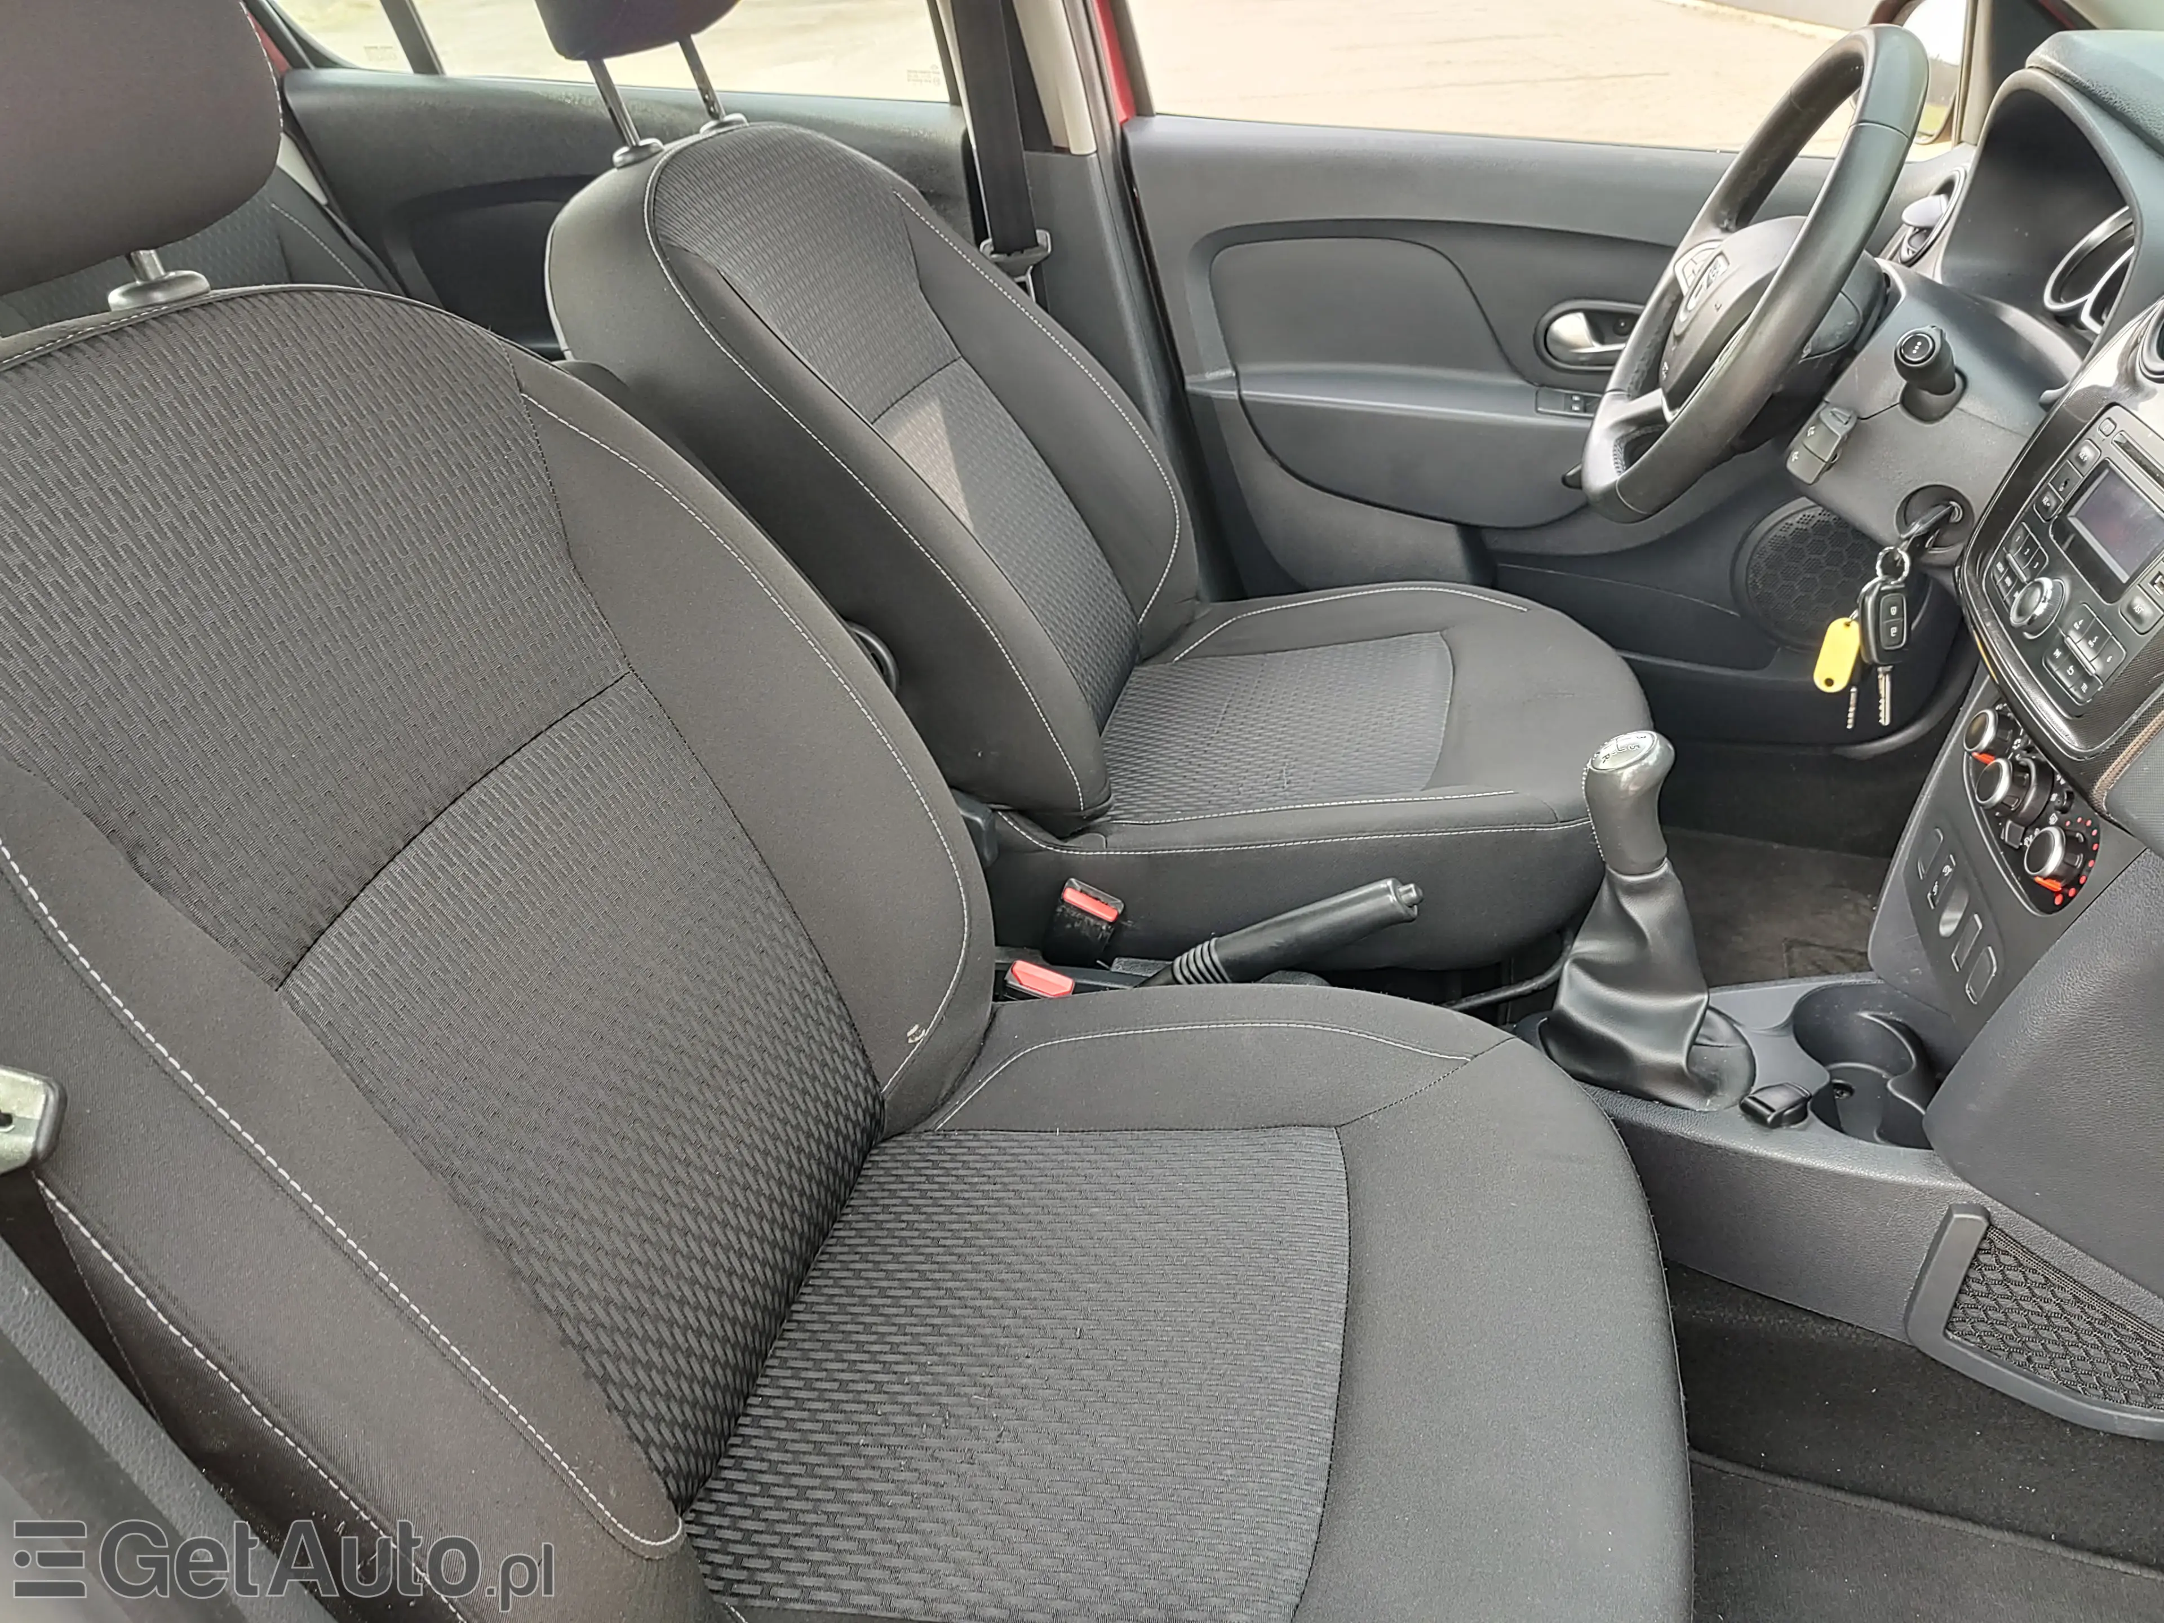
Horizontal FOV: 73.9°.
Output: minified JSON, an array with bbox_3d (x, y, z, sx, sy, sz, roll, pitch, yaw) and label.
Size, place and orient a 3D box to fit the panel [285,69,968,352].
[{"bbox_3d":[-0.459,-0.515,1.689,0.870,0.630,0.110,6,33,13],"label":"panel"}]

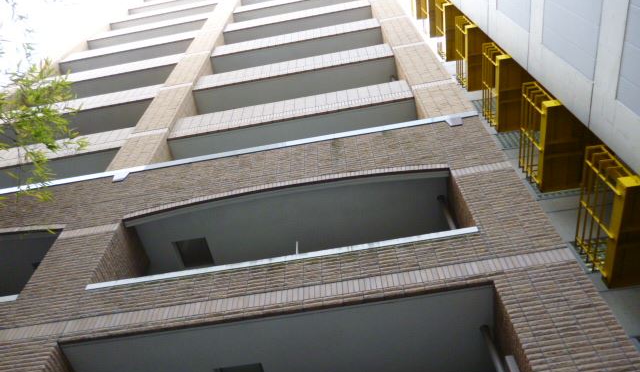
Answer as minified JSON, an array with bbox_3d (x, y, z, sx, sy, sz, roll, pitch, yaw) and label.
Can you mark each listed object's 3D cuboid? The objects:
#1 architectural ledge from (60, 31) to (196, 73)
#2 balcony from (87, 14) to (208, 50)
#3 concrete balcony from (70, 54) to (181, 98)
[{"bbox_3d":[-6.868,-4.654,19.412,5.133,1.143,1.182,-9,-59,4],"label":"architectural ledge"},{"bbox_3d":[-7.000,-6.249,21.965,5.180,1.080,1.000,-9,-59,4],"label":"balcony"},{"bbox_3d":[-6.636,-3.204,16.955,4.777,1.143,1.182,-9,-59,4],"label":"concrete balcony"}]

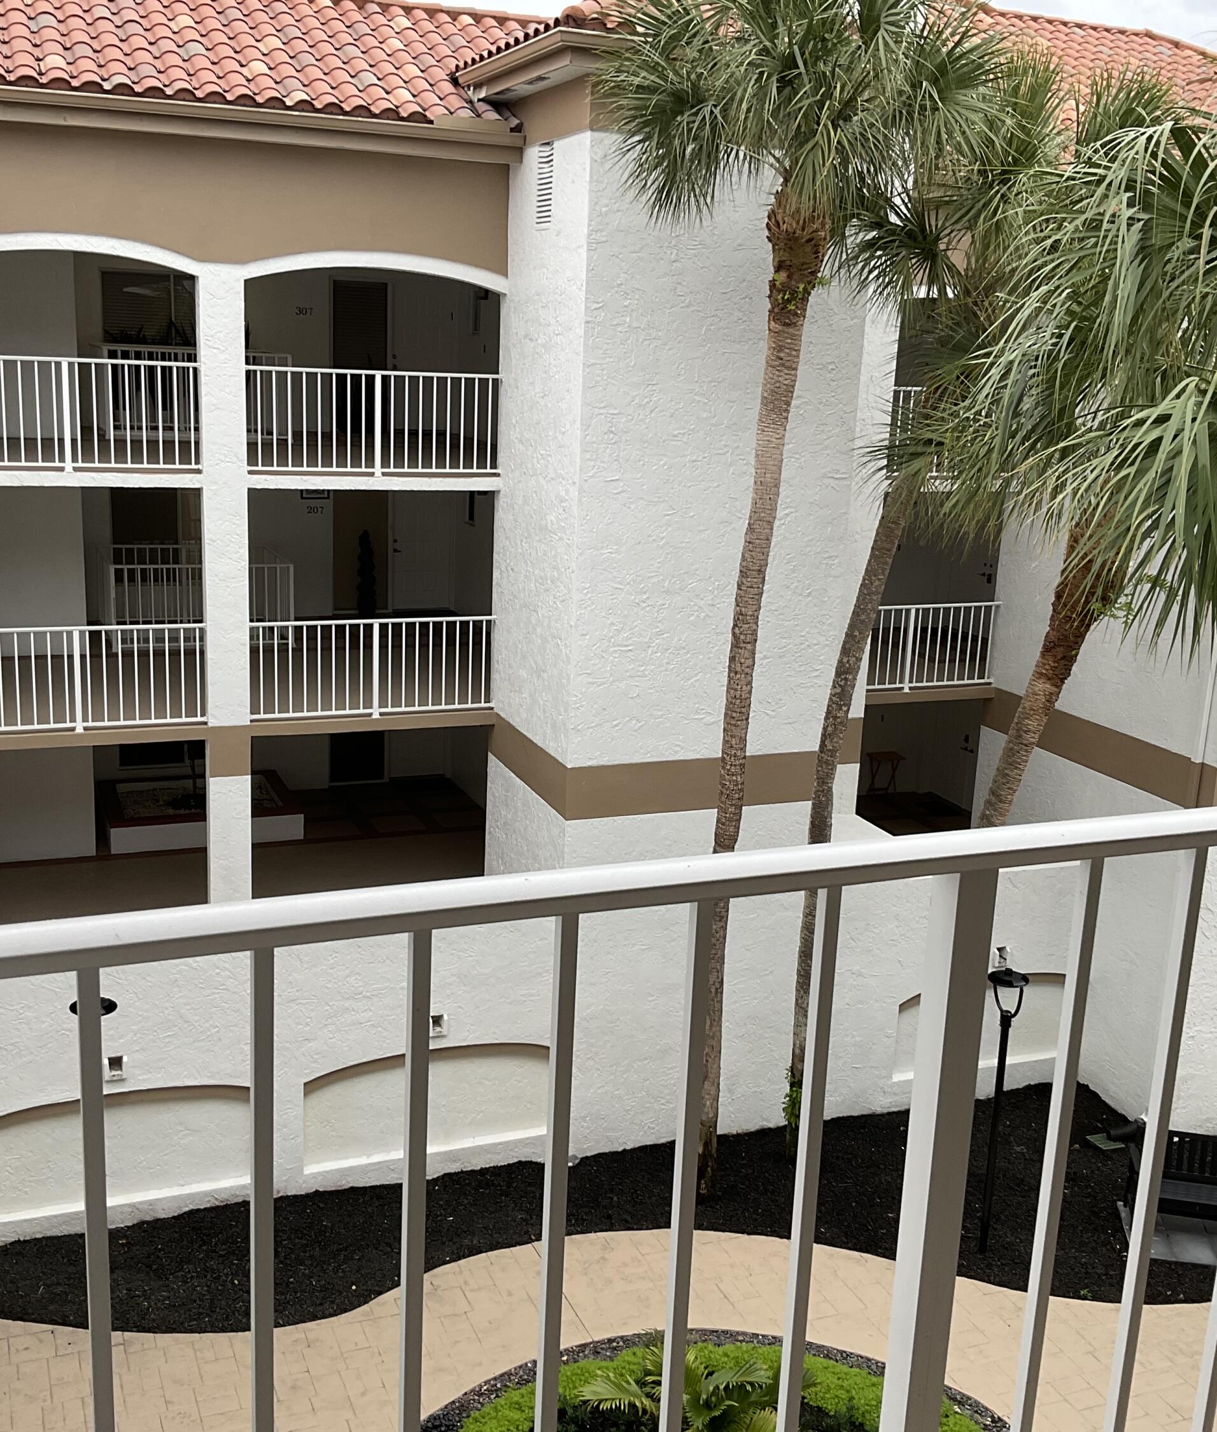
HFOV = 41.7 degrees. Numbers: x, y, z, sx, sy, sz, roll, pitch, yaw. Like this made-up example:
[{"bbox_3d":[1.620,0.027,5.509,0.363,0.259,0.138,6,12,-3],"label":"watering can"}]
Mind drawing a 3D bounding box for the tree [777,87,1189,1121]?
[{"bbox_3d":[3.686,-0.774,16.342,3.700,11.100,3.600,3,14,0],"label":"tree"}]

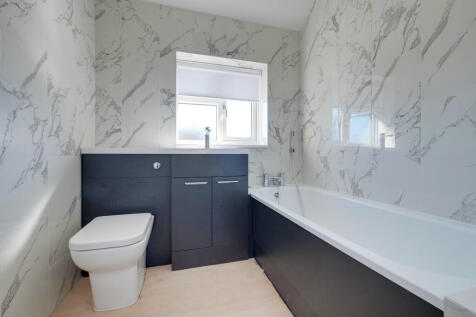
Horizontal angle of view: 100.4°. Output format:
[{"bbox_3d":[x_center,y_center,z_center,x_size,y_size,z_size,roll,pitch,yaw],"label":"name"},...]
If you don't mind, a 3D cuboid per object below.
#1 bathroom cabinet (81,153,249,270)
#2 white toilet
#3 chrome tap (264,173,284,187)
[{"bbox_3d":[-0.539,0.401,1.652,1.207,0.884,0.341,0,0,-15],"label":"bathroom cabinet"},{"bbox_3d":[-0.753,0.631,1.251,0.364,0.427,0.516,0,0,-15],"label":"white toilet"},{"bbox_3d":[0.378,0.217,1.961,0.225,0.136,0.136,0,0,-15],"label":"chrome tap"}]

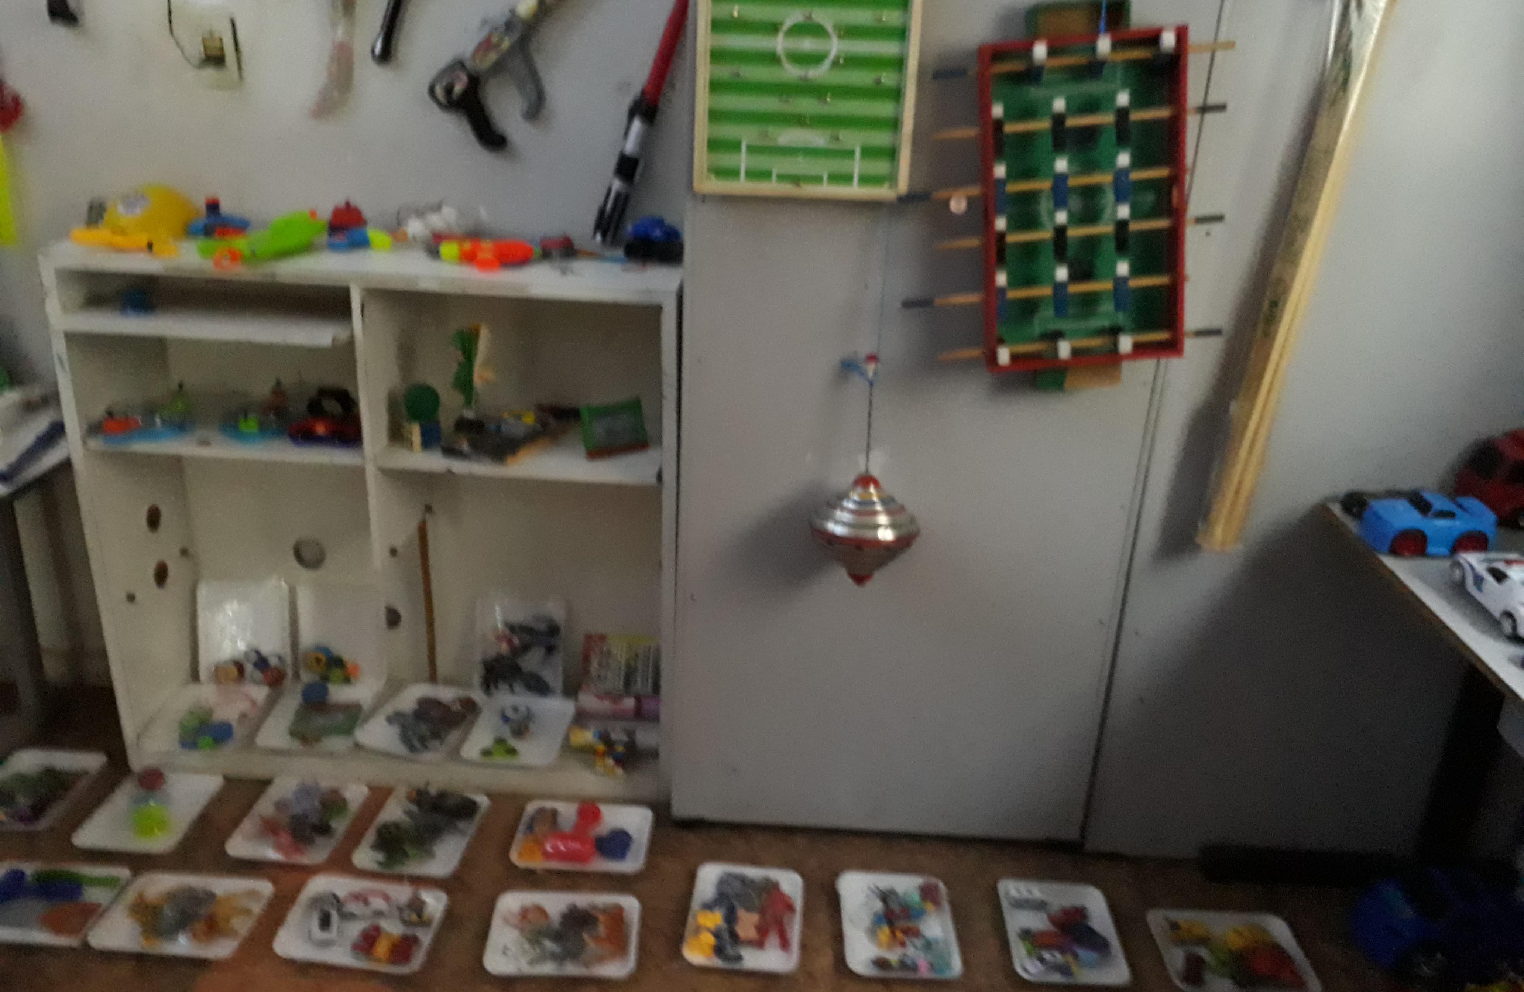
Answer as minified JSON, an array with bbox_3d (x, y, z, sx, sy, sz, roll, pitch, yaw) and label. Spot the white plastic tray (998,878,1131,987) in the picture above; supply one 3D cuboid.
[{"bbox_3d":[0.494,0.728,1.967,0.182,0.024,0.235,4,22,1],"label":"white plastic tray"}]

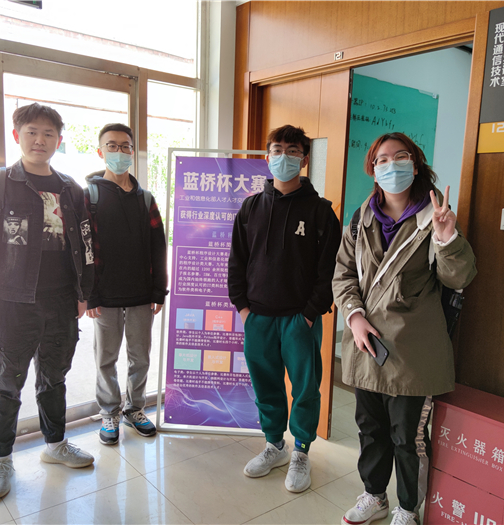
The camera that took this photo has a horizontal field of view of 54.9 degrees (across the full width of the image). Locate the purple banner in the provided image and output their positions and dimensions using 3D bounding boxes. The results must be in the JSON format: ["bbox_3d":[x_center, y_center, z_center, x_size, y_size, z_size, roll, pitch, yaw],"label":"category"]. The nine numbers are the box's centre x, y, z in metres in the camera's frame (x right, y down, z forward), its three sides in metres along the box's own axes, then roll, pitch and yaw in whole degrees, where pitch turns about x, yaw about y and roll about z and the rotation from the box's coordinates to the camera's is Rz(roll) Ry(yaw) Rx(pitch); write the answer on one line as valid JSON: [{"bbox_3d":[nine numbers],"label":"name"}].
[{"bbox_3d":[-0.193,0.171,2.933,0.620,1.650,0.030,2,-2,2],"label":"purple banner"}]

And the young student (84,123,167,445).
[{"bbox_3d":[-0.749,0.119,2.853,0.530,1.790,0.400,-1,7,-20],"label":"young student"}]

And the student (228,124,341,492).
[{"bbox_3d":[0.170,0.213,2.462,0.560,1.750,0.400,3,7,14],"label":"student"}]

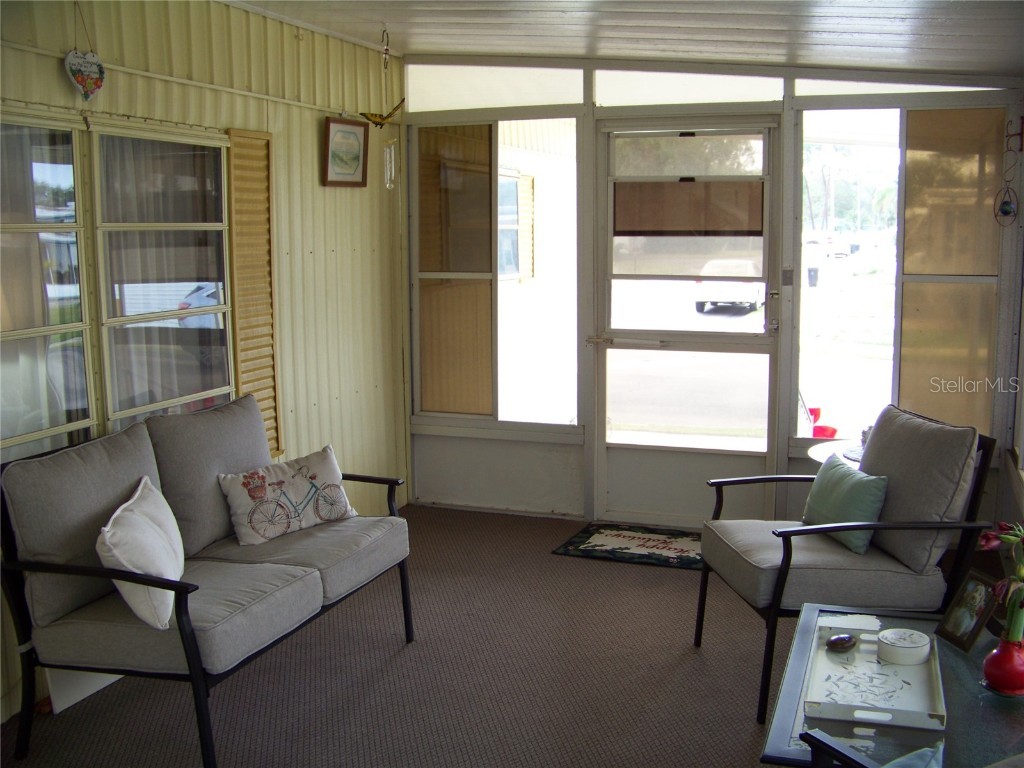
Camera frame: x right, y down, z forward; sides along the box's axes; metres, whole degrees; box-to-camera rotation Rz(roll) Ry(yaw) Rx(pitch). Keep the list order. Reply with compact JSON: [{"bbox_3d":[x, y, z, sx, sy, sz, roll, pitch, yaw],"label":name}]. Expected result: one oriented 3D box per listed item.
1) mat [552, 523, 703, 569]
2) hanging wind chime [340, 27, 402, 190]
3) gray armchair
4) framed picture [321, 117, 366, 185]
[{"bbox_3d":[0.665,0.762,5.096,0.770,0.012,0.565,2,9,19],"label":"mat"},{"bbox_3d":[-0.554,-1.193,4.607,0.200,0.685,0.150,2,9,19],"label":"hanging wind chime"},{"bbox_3d":[1.065,0.544,3.526,0.755,0.880,0.655,-1,8,-7],"label":"gray armchair"},{"bbox_3d":[-0.783,-1.080,4.998,0.025,0.310,0.420,7,10,19],"label":"framed picture"}]

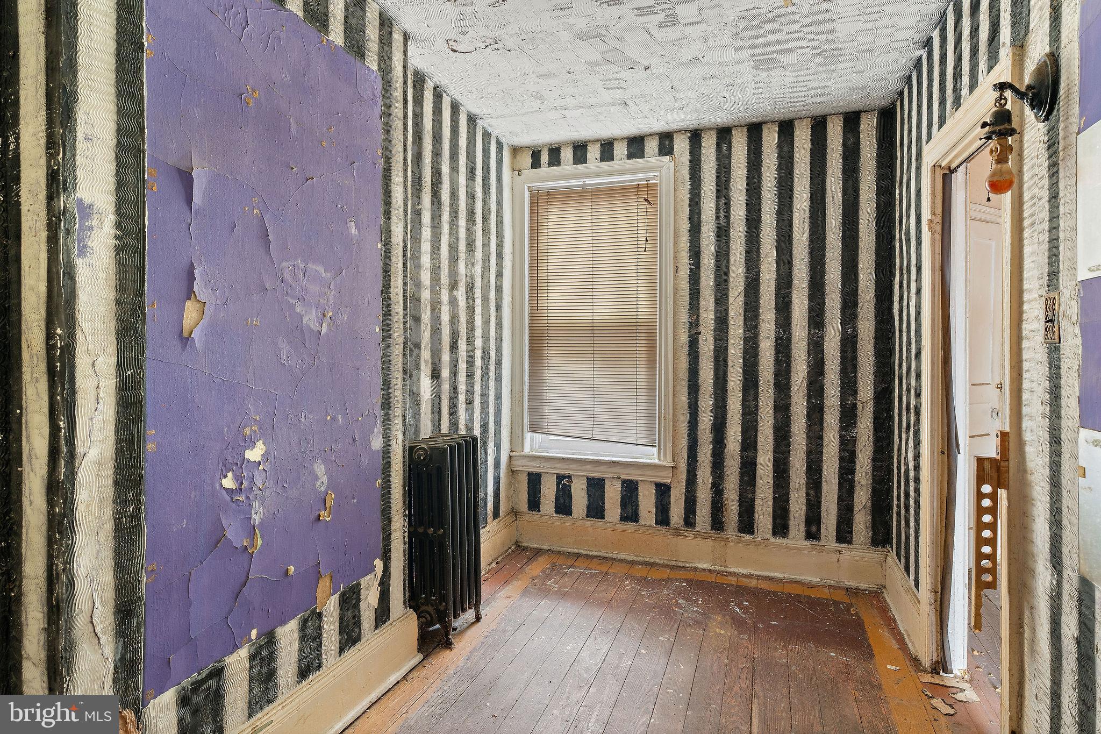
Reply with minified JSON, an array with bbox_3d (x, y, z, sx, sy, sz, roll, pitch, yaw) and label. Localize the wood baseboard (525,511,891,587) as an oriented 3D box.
[{"bbox_3d":[0.787,1.063,3.601,2.120,0.210,0.035,1,1,19],"label":"wood baseboard"}]

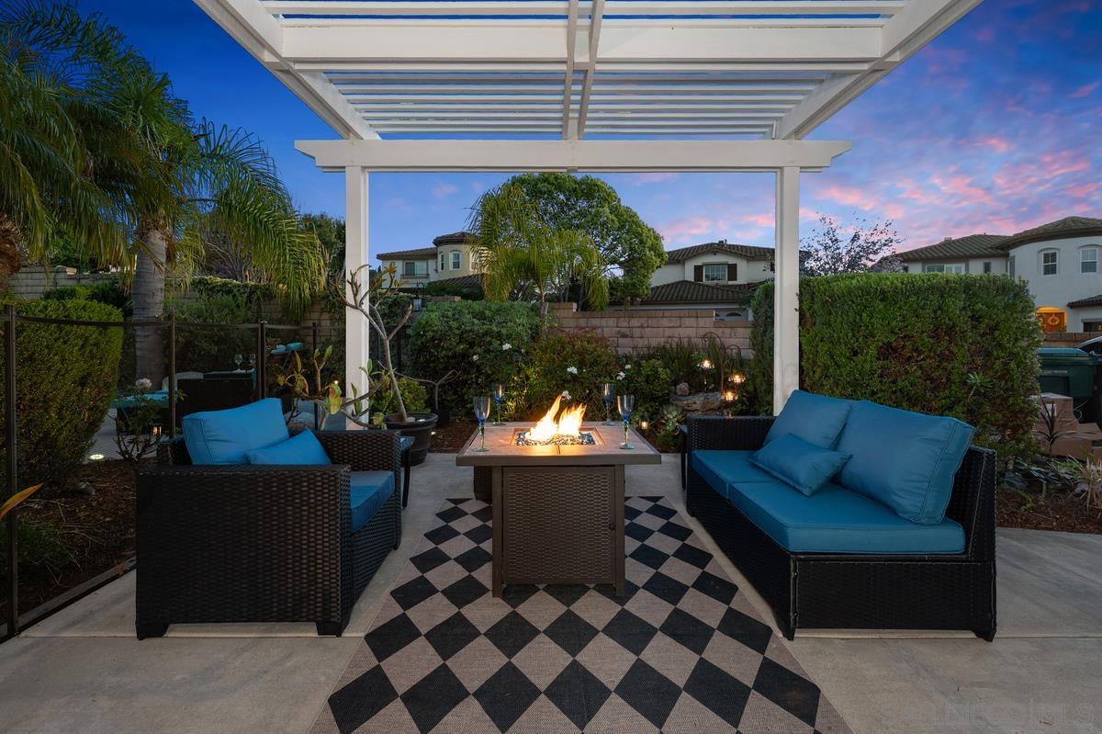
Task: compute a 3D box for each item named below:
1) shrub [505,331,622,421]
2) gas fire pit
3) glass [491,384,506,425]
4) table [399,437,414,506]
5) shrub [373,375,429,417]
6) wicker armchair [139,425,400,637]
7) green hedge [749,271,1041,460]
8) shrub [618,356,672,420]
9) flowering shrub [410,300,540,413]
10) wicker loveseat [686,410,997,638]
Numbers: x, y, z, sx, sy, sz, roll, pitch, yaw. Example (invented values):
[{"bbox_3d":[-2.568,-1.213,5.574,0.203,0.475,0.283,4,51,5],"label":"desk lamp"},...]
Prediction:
[{"bbox_3d":[0.171,0.156,5.500,1.360,1.130,1.000,0,3,0],"label":"shrub"},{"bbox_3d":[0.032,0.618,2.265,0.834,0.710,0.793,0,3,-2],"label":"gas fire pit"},{"bbox_3d":[-0.285,0.207,2.482,0.075,0.225,0.075,0,3,0],"label":"glass"},{"bbox_3d":[-1.173,0.699,3.094,0.430,0.420,0.410,0,3,-2],"label":"table"},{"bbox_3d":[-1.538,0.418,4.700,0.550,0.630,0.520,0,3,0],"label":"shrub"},{"bbox_3d":[-1.172,0.652,2.098,0.759,0.688,0.770,0,3,-2],"label":"wicker armchair"},{"bbox_3d":[3.060,0.004,4.300,2.100,1.620,0.950,0,3,-2],"label":"green hedge"},{"bbox_3d":[1.046,0.292,5.100,0.630,0.820,0.600,0,3,0],"label":"shrub"},{"bbox_3d":[-0.942,-0.068,6.000,1.700,1.500,1.200,0,3,0],"label":"flowering shrub"},{"bbox_3d":[1.266,0.631,2.325,0.753,0.716,1.173,0,3,-2],"label":"wicker loveseat"}]

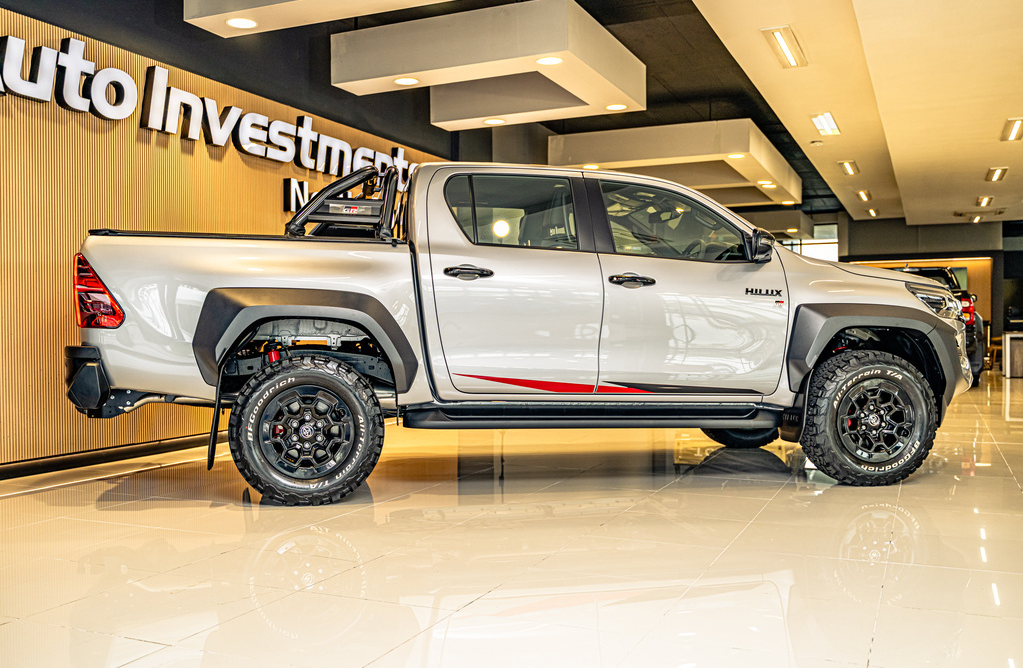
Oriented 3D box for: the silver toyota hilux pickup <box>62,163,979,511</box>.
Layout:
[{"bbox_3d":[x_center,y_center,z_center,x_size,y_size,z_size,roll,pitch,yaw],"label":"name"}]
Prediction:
[{"bbox_3d":[0.235,-0.075,5.920,5.320,1.860,2.040,0,0,-9],"label":"silver toyota hilux pickup"}]

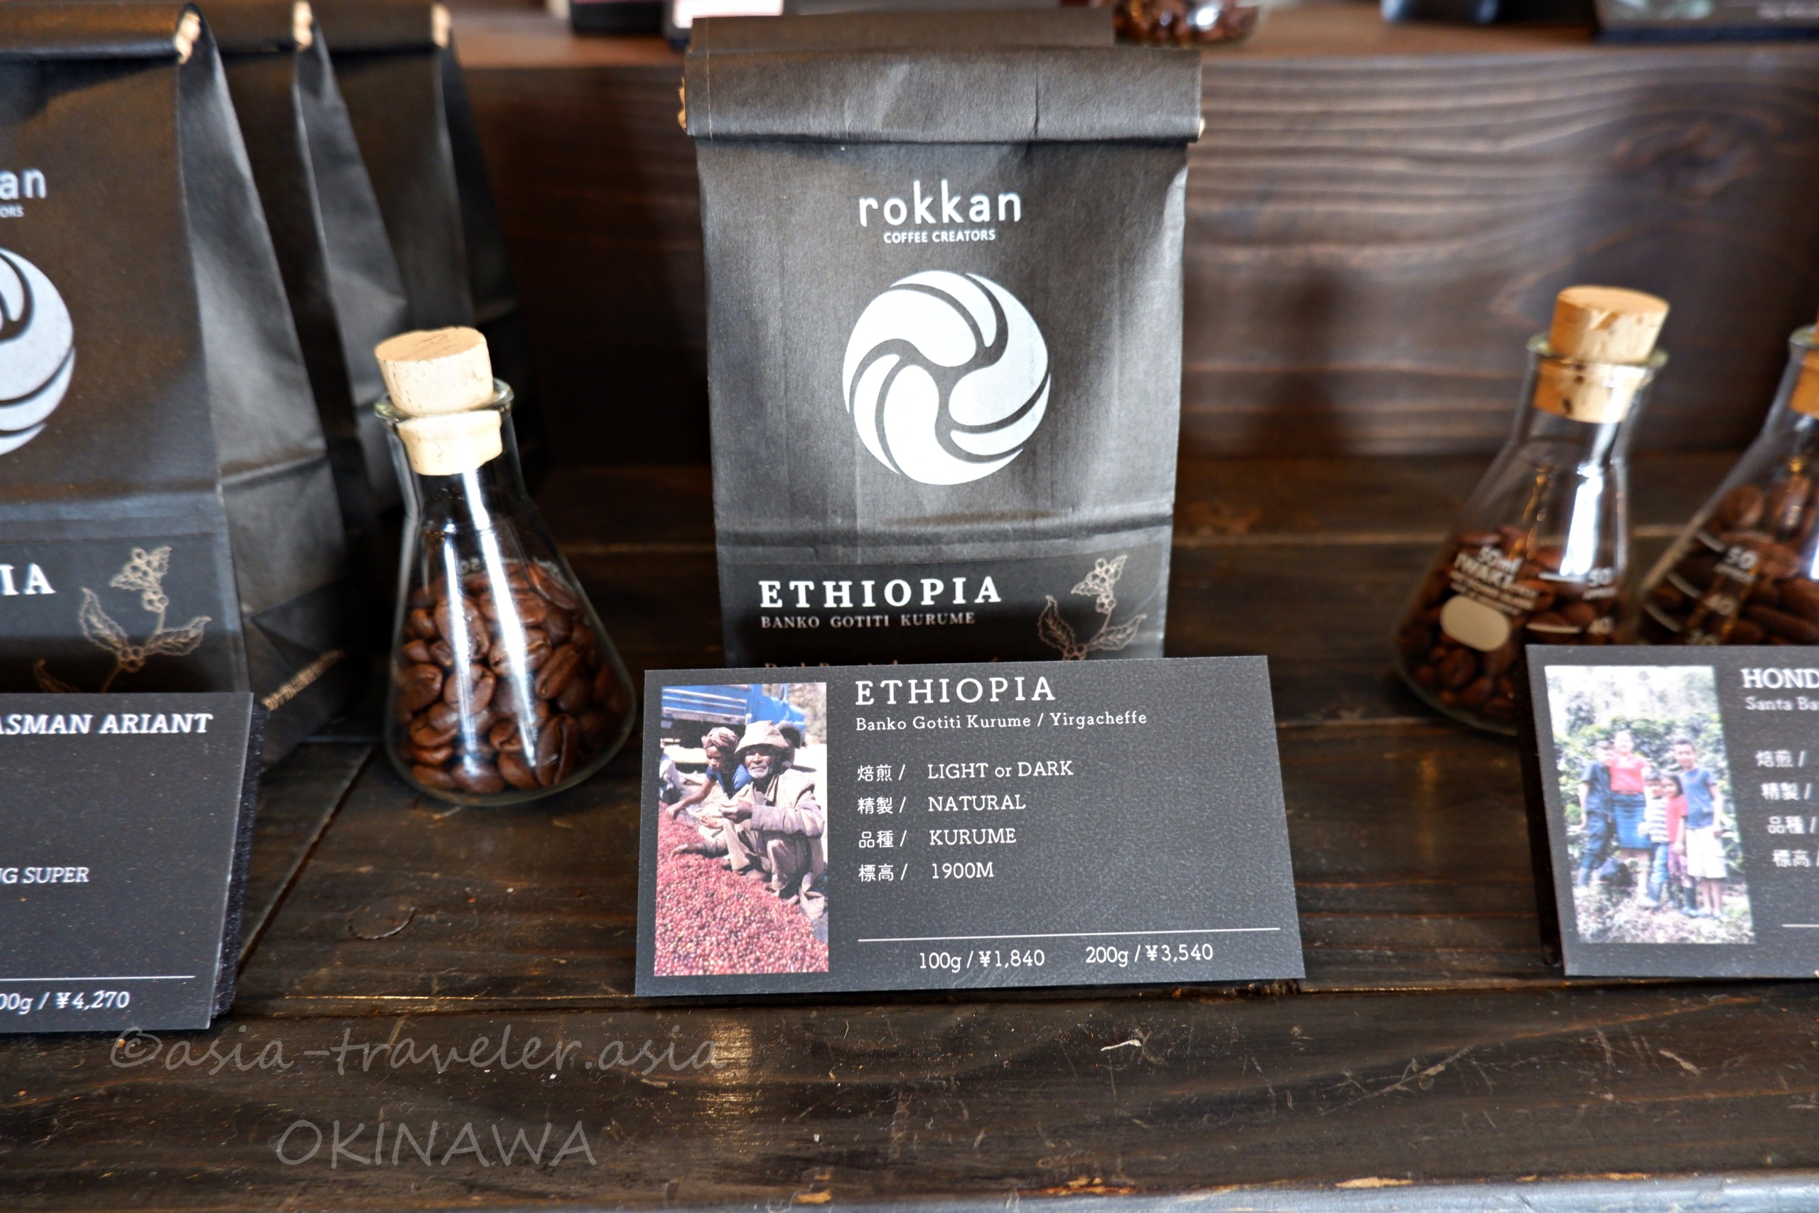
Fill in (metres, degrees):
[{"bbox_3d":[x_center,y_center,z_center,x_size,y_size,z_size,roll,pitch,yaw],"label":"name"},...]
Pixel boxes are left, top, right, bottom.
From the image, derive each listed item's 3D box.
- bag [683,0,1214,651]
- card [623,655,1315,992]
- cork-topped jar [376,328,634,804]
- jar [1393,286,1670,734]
[{"bbox_3d":[0.007,-0.040,0.239,0.097,0.136,0.043,-1,28,0],"label":"bag"},{"bbox_3d":[0.009,0.037,0.202,0.111,0.055,0.006,-1,-16,0],"label":"card"},{"bbox_3d":[-0.086,-0.009,0.234,0.052,0.090,0.052,-1,28,0],"label":"cork-topped jar"},{"bbox_3d":[0.137,-0.020,0.246,0.052,0.089,0.052,-1,28,1],"label":"jar"}]

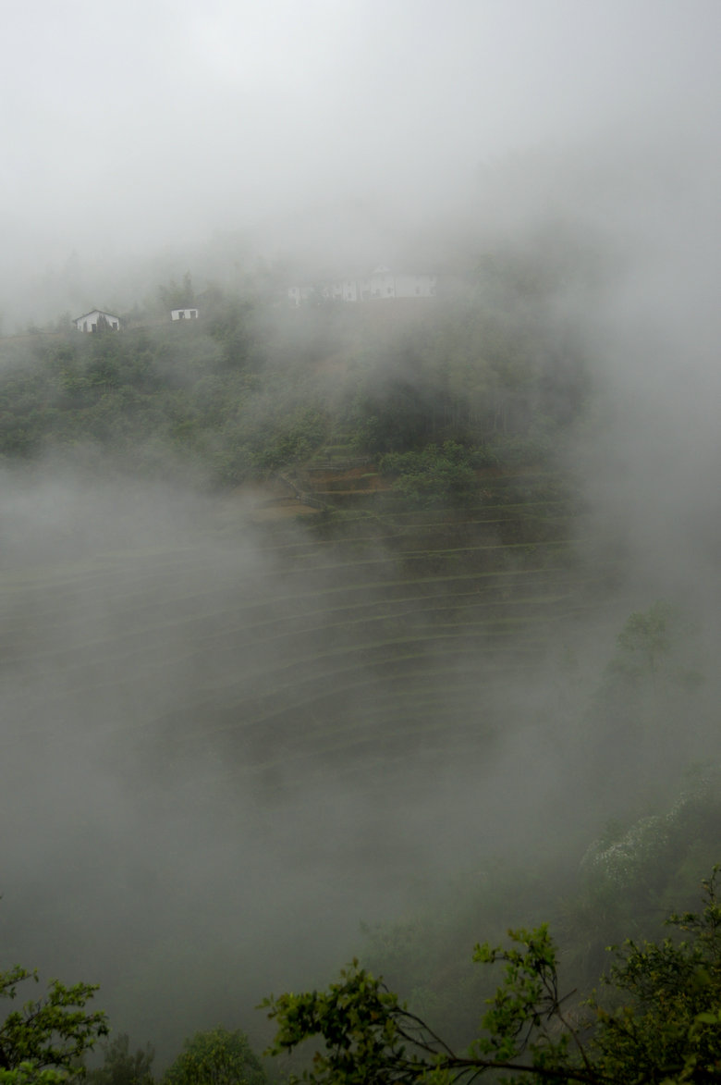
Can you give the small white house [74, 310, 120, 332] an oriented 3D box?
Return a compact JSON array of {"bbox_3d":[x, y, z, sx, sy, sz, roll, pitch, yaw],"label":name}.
[{"bbox_3d":[-59.810,-50.390,308.000,10.000,5.000,8.500,-2,8,-7],"label":"small white house"}]

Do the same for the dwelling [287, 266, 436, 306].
[{"bbox_3d":[0.240,-66.560,352.000,37.000,9.700,9.000,1,8,14],"label":"dwelling"}]

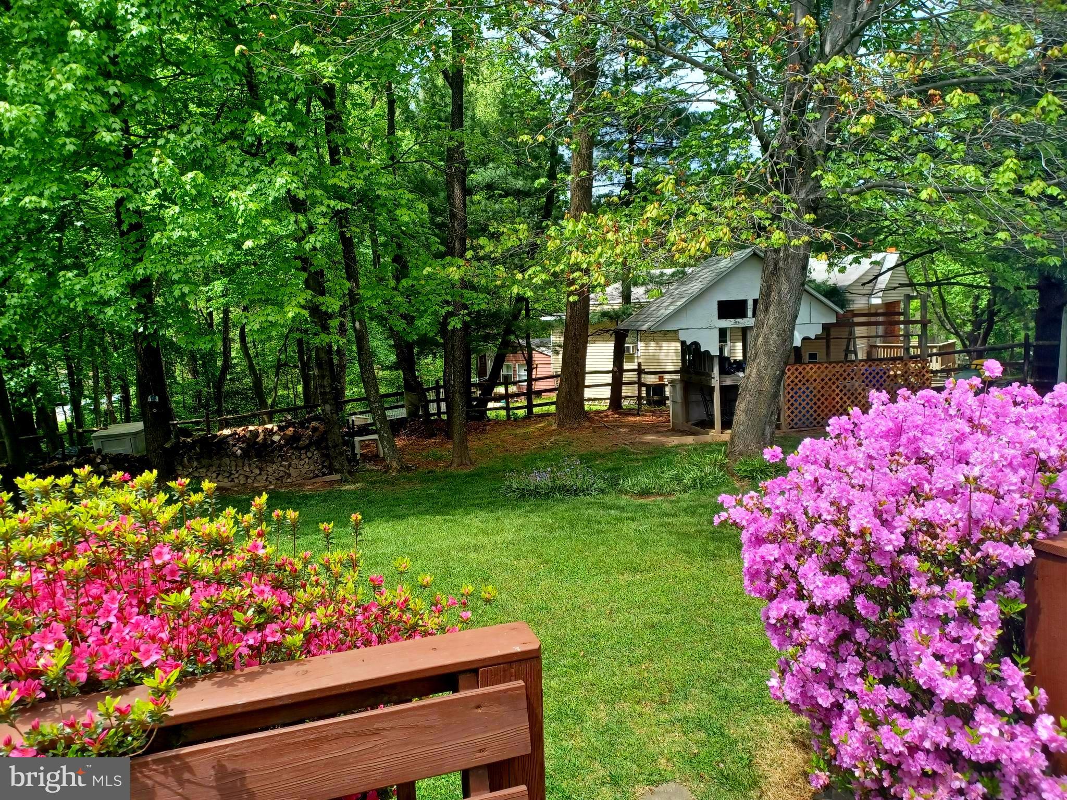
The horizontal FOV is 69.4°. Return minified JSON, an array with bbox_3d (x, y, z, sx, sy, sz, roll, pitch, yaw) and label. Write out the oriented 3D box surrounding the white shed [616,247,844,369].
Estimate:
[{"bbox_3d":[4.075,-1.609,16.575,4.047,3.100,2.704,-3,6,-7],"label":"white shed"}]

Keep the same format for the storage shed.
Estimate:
[{"bbox_3d":[-9.057,0.910,17.000,1.120,0.740,0.720,-1,6,4],"label":"storage shed"}]

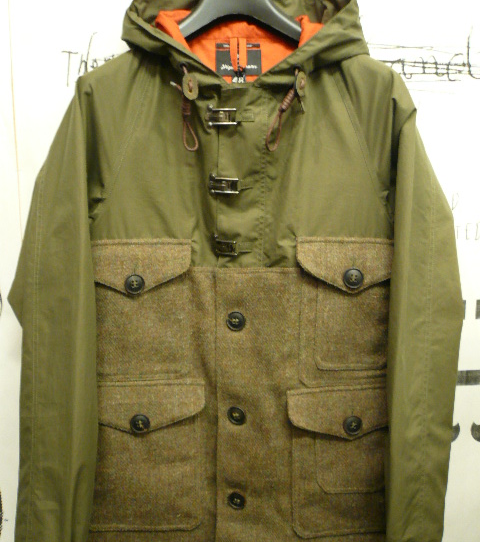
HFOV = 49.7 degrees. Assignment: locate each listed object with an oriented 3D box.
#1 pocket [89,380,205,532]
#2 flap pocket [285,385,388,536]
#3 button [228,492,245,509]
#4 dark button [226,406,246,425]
[{"bbox_3d":[-0.143,0.274,0.770,0.181,0.225,0.022,1,9,6],"label":"pocket"},{"bbox_3d":[0.156,0.280,0.765,0.171,0.226,0.022,-1,9,-6],"label":"flap pocket"},{"bbox_3d":[-0.005,0.350,0.790,0.026,0.027,0.007,0,9,0],"label":"button"},{"bbox_3d":[-0.005,0.214,0.767,0.027,0.028,0.007,0,9,0],"label":"dark button"}]

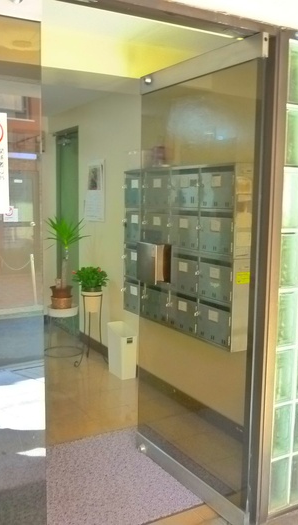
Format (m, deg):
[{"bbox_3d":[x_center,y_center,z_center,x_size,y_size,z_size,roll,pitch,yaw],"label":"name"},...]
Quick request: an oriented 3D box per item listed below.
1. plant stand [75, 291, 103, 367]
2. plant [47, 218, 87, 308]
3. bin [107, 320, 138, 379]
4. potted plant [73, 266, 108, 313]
[{"bbox_3d":[-0.504,0.572,4.439,0.280,0.630,0.280,1,7,0],"label":"plant stand"},{"bbox_3d":[-0.758,-0.012,4.665,0.420,0.860,0.410,-3,8,-29],"label":"plant"},{"bbox_3d":[-0.215,0.719,4.130,0.155,0.415,0.250,-3,8,-29],"label":"bin"},{"bbox_3d":[-0.509,0.234,4.399,0.300,0.400,0.290,1,7,0],"label":"potted plant"}]

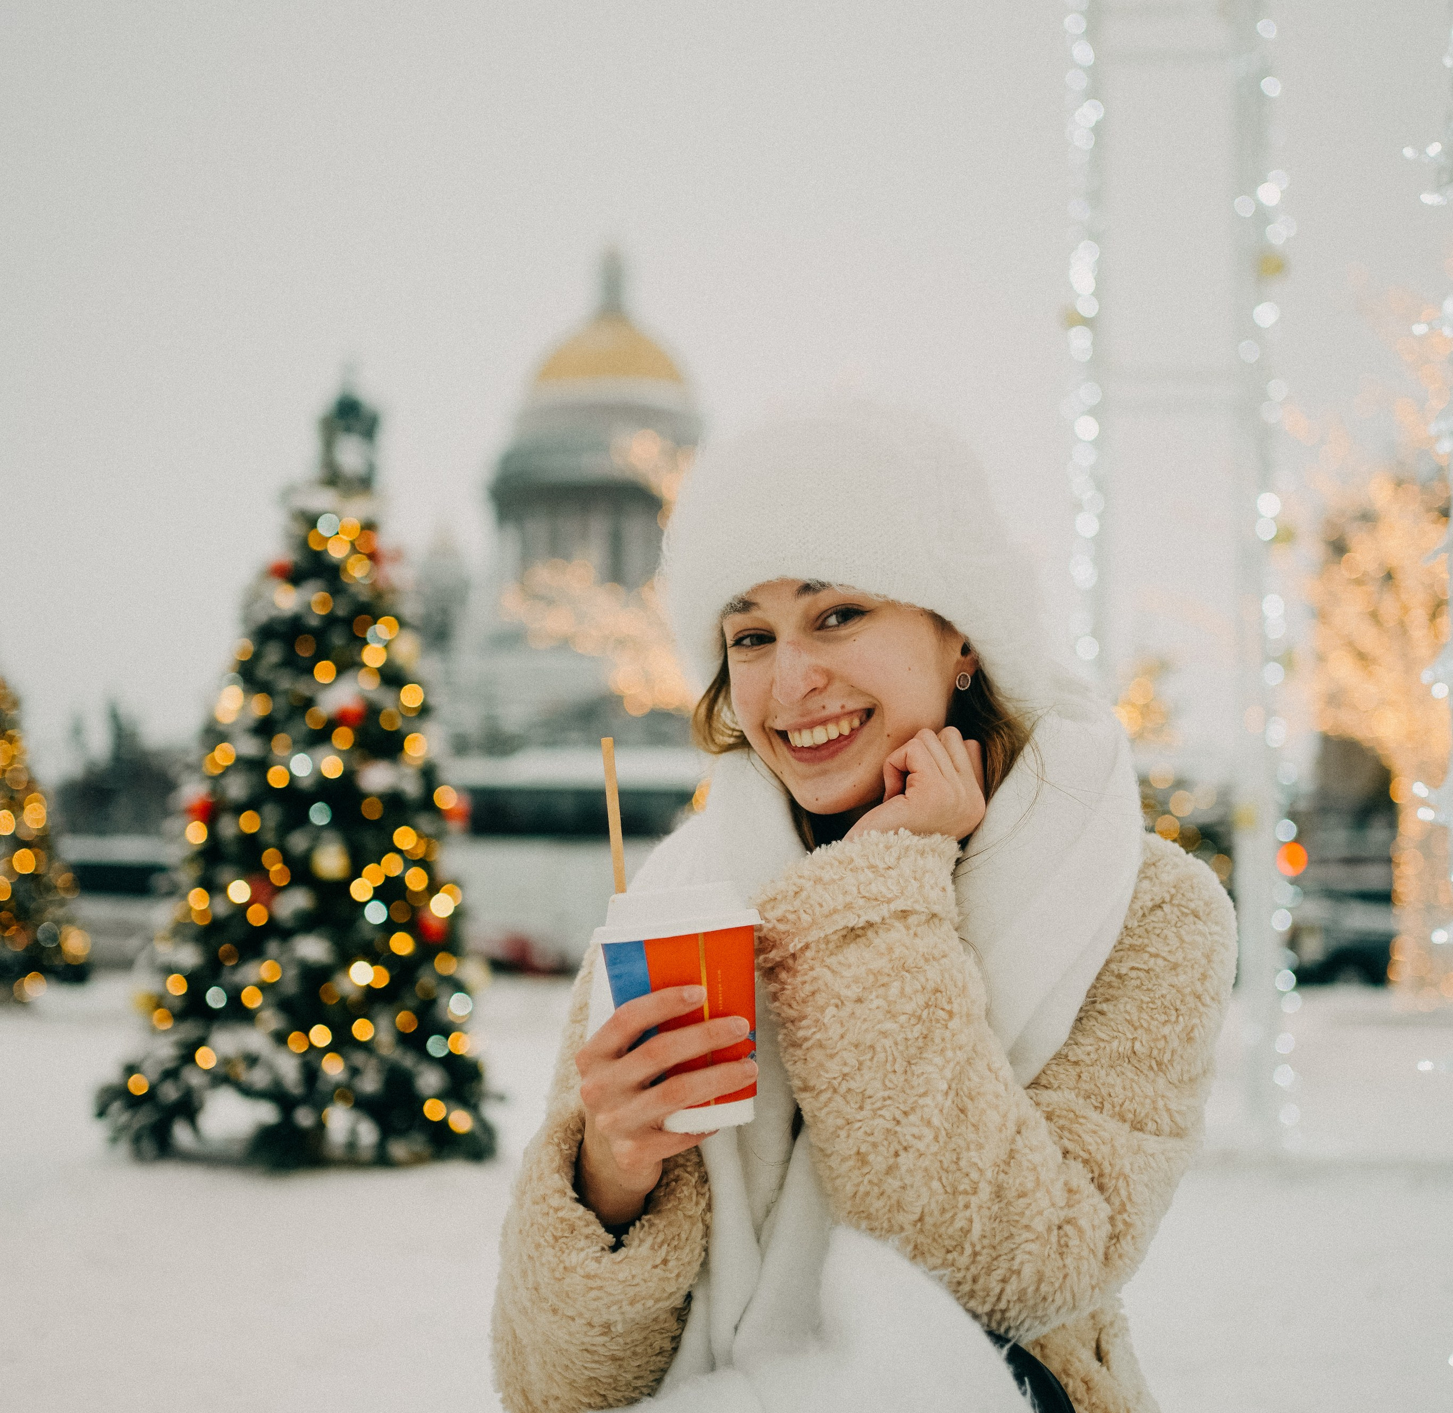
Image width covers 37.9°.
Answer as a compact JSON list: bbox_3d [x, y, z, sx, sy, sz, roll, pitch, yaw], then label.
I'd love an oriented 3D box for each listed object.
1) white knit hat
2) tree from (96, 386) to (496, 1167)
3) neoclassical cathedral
[{"bbox_3d":[0.087,-0.095,1.330,0.245,0.190,0.265,-6,-14,-2],"label":"white knit hat"},{"bbox_3d":[-1.281,0.162,6.400,1.170,2.270,1.170,2,-4,-11],"label":"tree"},{"bbox_3d":[-18.475,-24.120,343.000,108.000,101.500,98.000,1,-4,-6],"label":"neoclassical cathedral"}]

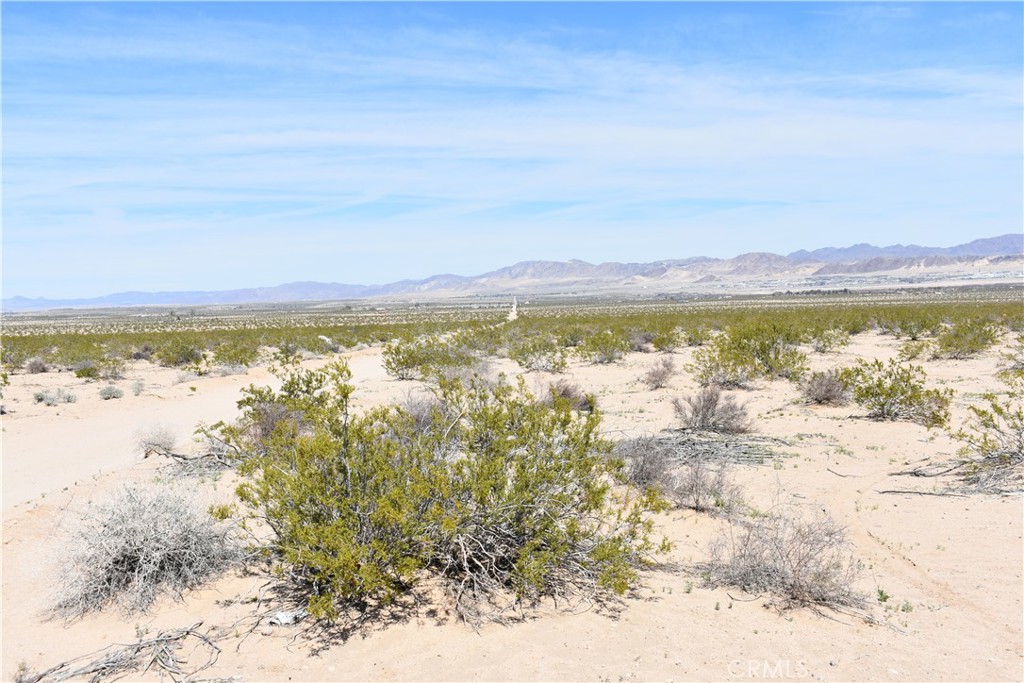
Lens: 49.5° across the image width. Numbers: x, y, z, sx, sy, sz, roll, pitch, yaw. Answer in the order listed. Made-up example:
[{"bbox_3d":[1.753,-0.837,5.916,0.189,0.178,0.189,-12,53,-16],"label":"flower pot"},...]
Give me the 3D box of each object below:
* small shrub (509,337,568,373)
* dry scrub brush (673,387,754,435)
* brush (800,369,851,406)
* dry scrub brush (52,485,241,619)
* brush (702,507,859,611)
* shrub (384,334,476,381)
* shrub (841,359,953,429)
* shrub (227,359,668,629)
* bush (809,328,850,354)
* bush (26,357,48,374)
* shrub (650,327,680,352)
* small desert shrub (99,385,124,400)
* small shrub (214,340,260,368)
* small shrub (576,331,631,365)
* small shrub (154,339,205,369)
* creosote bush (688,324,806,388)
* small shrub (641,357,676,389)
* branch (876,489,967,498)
[{"bbox_3d":[0.674,0.316,28.243,1.500,0.890,1.270,0,2,0],"label":"small shrub"},{"bbox_3d":[2.671,0.872,14.791,1.050,0.550,0.900,0,2,10],"label":"dry scrub brush"},{"bbox_3d":[5.225,0.726,18.491,0.820,0.550,0.720,0,2,16],"label":"brush"},{"bbox_3d":[-2.129,1.116,6.439,1.080,0.640,0.950,-1,2,-18],"label":"dry scrub brush"},{"bbox_3d":[1.503,1.142,6.191,0.900,0.500,0.800,0,2,14],"label":"brush"},{"bbox_3d":[-1.869,0.343,25.466,2.160,1.010,1.830,0,2,0],"label":"shrub"},{"bbox_3d":[5.381,0.652,15.486,1.500,0.820,1.300,0,2,19],"label":"shrub"},{"bbox_3d":[-0.421,0.776,6.746,2.630,1.320,2.240,0,2,0],"label":"shrub"},{"bbox_3d":[10.441,-0.038,36.486,1.380,0.800,1.200,0,2,16],"label":"bush"},{"bbox_3d":[-14.117,0.672,32.991,0.650,0.500,0.580,-2,2,-23],"label":"bush"},{"bbox_3d":[5.554,-0.080,40.160,1.060,0.930,0.900,0,2,0],"label":"shrub"},{"bbox_3d":[-7.944,0.985,21.995,0.500,0.290,0.450,-1,2,-20],"label":"small desert shrub"},{"bbox_3d":[-7.402,0.339,29.941,1.220,0.730,1.030,0,2,0],"label":"small shrub"},{"bbox_3d":[2.671,0.161,32.061,1.470,0.960,1.250,0,2,0],"label":"small shrub"},{"bbox_3d":[-10.495,0.354,34.985,1.550,0.870,1.350,-1,2,-17],"label":"small shrub"},{"bbox_3d":[4.906,0.283,23.133,2.410,1.280,2.050,0,2,0],"label":"creosote bush"},{"bbox_3d":[2.883,0.627,22.017,0.660,0.660,0.560,0,2,0],"label":"small shrub"},{"bbox_3d":[3.414,1.253,9.249,0.720,0.045,0.070,0,2,24],"label":"branch"}]

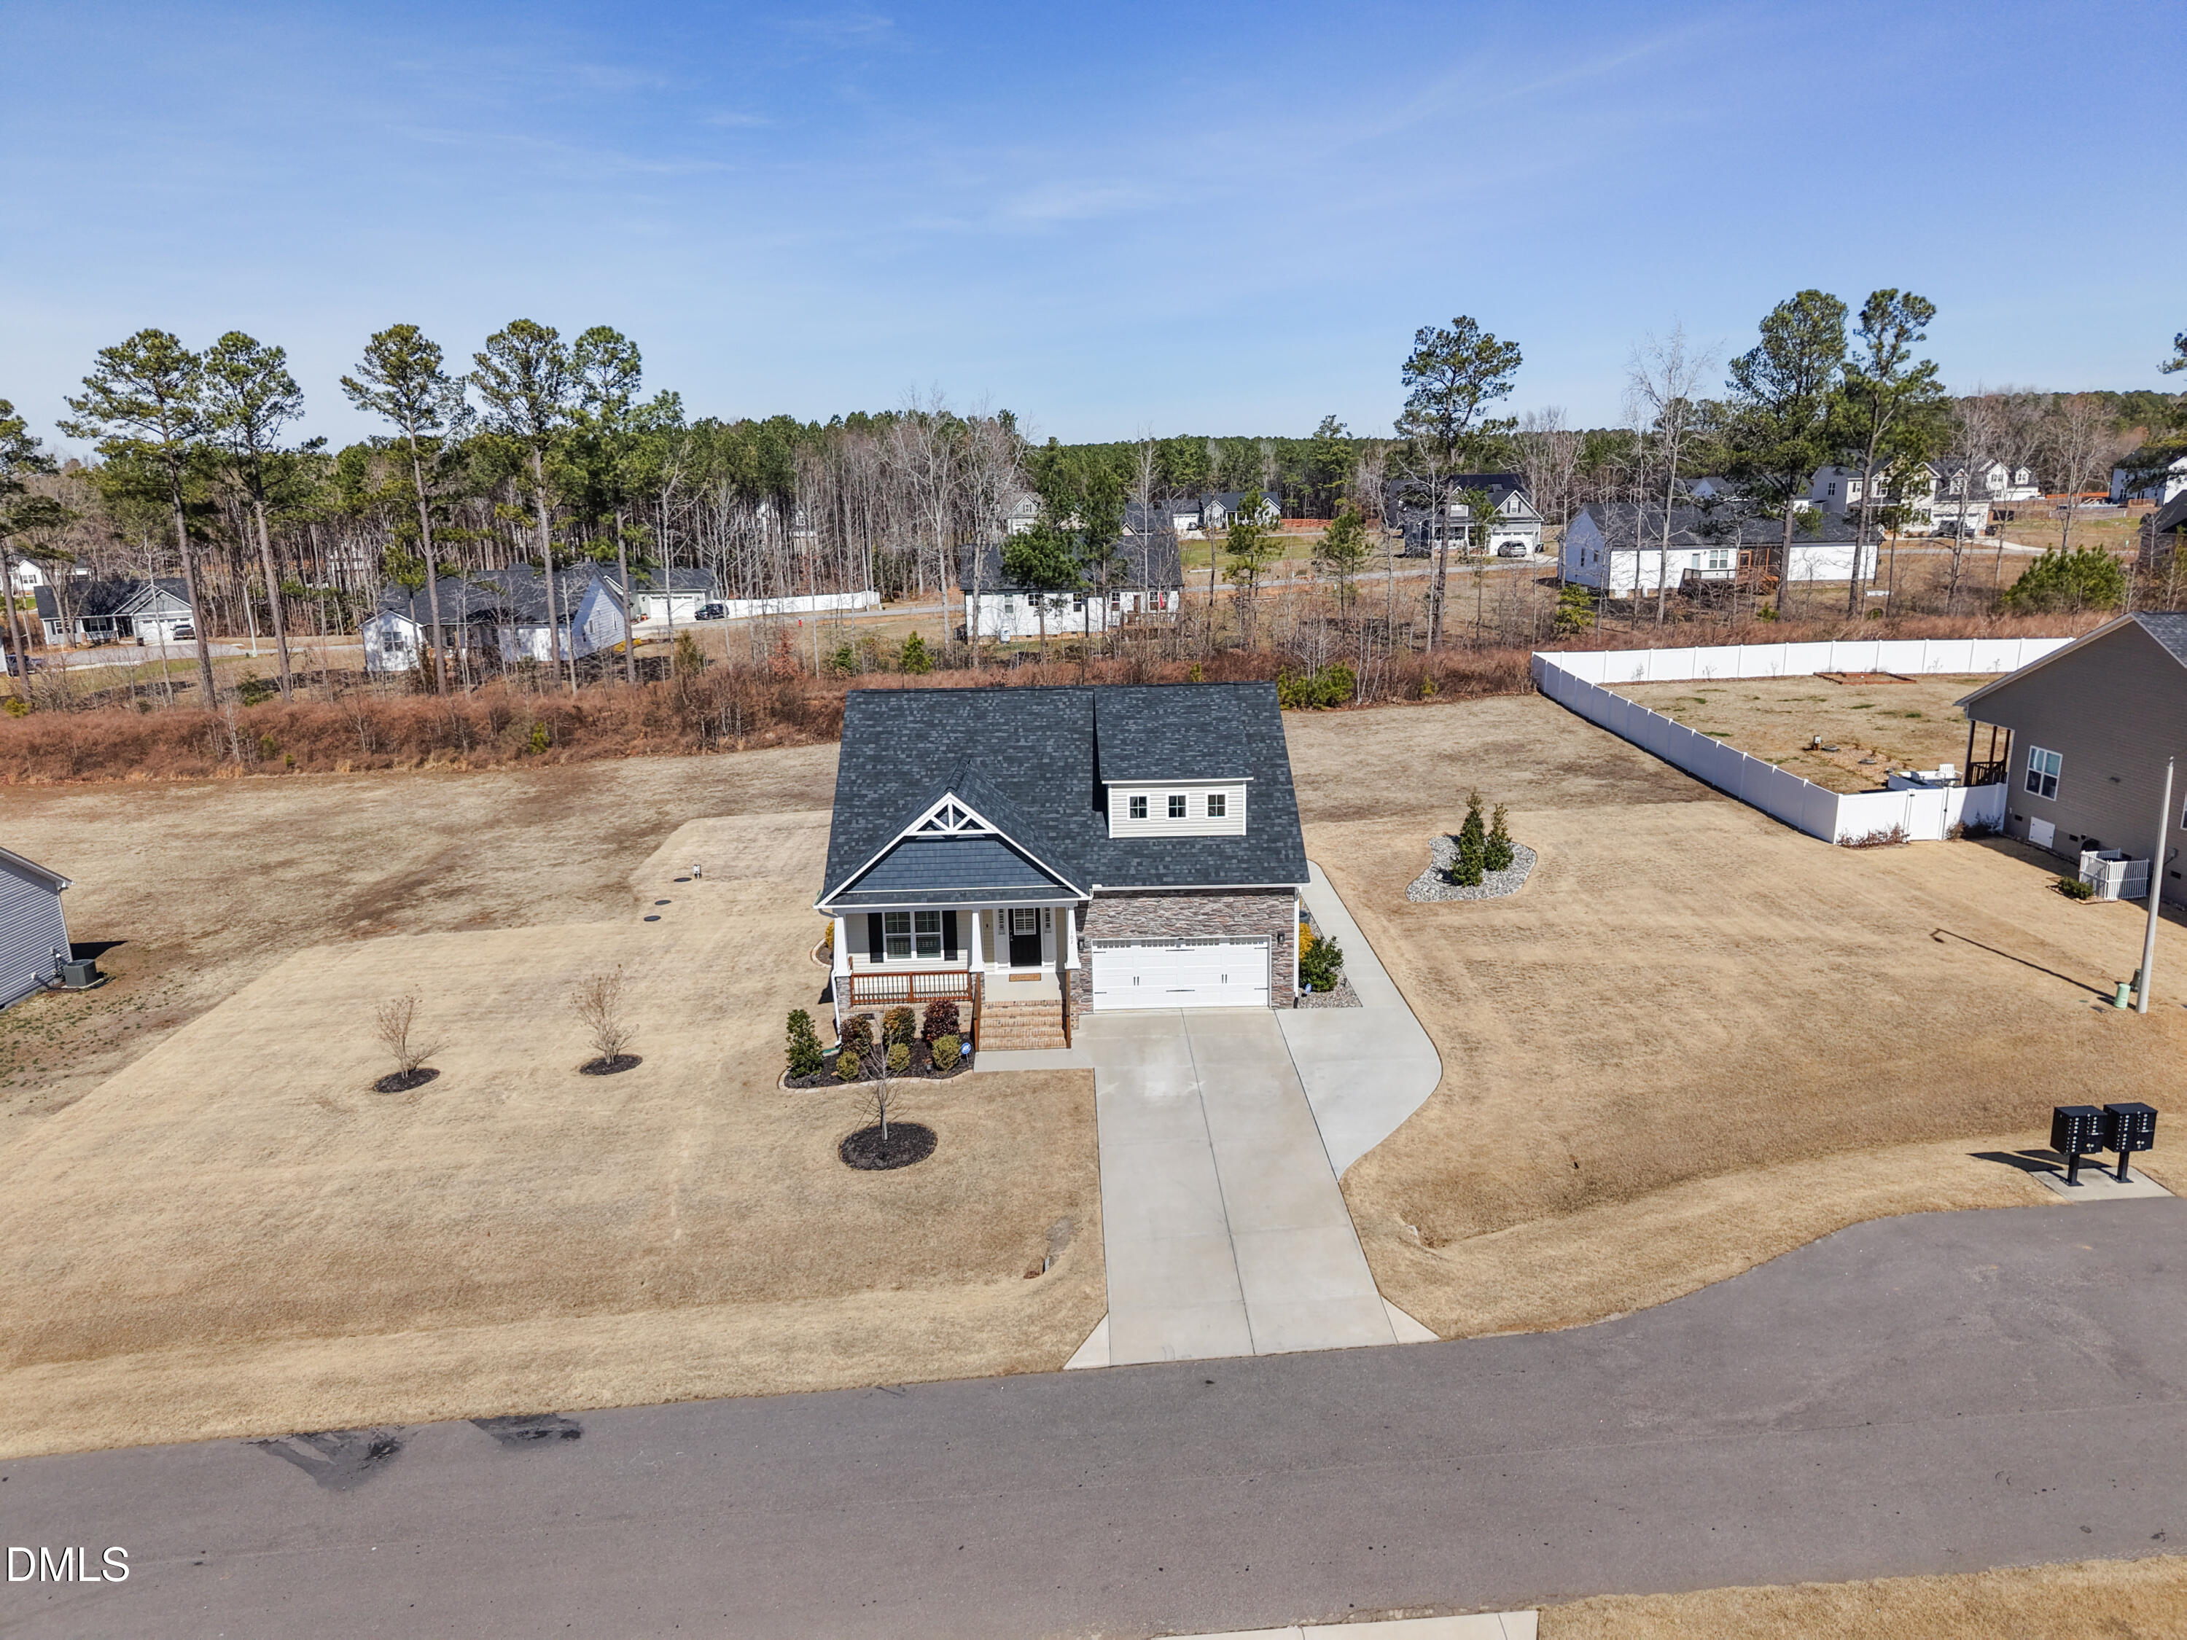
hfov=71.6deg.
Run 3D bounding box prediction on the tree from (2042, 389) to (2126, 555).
[{"bbox_3d":[72.565,-23.973,111.324,6.300,14.352,6.300,-1,14,0],"label":"tree"}]

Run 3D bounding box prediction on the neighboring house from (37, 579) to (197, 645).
[{"bbox_3d":[-102.745,-21.893,159.000,13.200,5.900,11.500,-9,15,-28],"label":"neighboring house"}]

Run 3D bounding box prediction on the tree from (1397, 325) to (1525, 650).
[{"bbox_3d":[23.703,-21.511,98.317,8.290,21.203,8.290,-1,14,-1],"label":"tree"}]

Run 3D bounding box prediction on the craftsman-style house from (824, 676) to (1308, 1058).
[{"bbox_3d":[-0.906,0.266,47.139,13.530,8.600,15.800,-1,14,-1],"label":"craftsman-style house"}]

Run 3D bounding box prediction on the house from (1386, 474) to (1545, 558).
[{"bbox_3d":[42.471,-34.853,173.427,13.000,8.600,13.000,-3,14,-9],"label":"house"}]

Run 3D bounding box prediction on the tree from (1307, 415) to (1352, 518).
[{"bbox_3d":[43.747,-65.144,280.323,8.278,19.080,8.278,-1,14,-1],"label":"tree"}]

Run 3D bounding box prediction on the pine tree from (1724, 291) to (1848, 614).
[{"bbox_3d":[49.506,-26.022,108.344,9.002,22.309,9.002,-1,14,-1],"label":"pine tree"}]

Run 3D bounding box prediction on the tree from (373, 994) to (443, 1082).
[{"bbox_3d":[-18.591,5.823,41.149,1.915,2.564,1.915,-1,14,-1],"label":"tree"}]

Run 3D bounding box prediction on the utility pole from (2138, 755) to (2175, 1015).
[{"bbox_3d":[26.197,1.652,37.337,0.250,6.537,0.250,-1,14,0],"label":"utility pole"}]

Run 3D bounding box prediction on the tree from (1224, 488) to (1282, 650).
[{"bbox_3d":[11.038,-17.351,104.773,4.100,10.511,4.100,-1,14,0],"label":"tree"}]

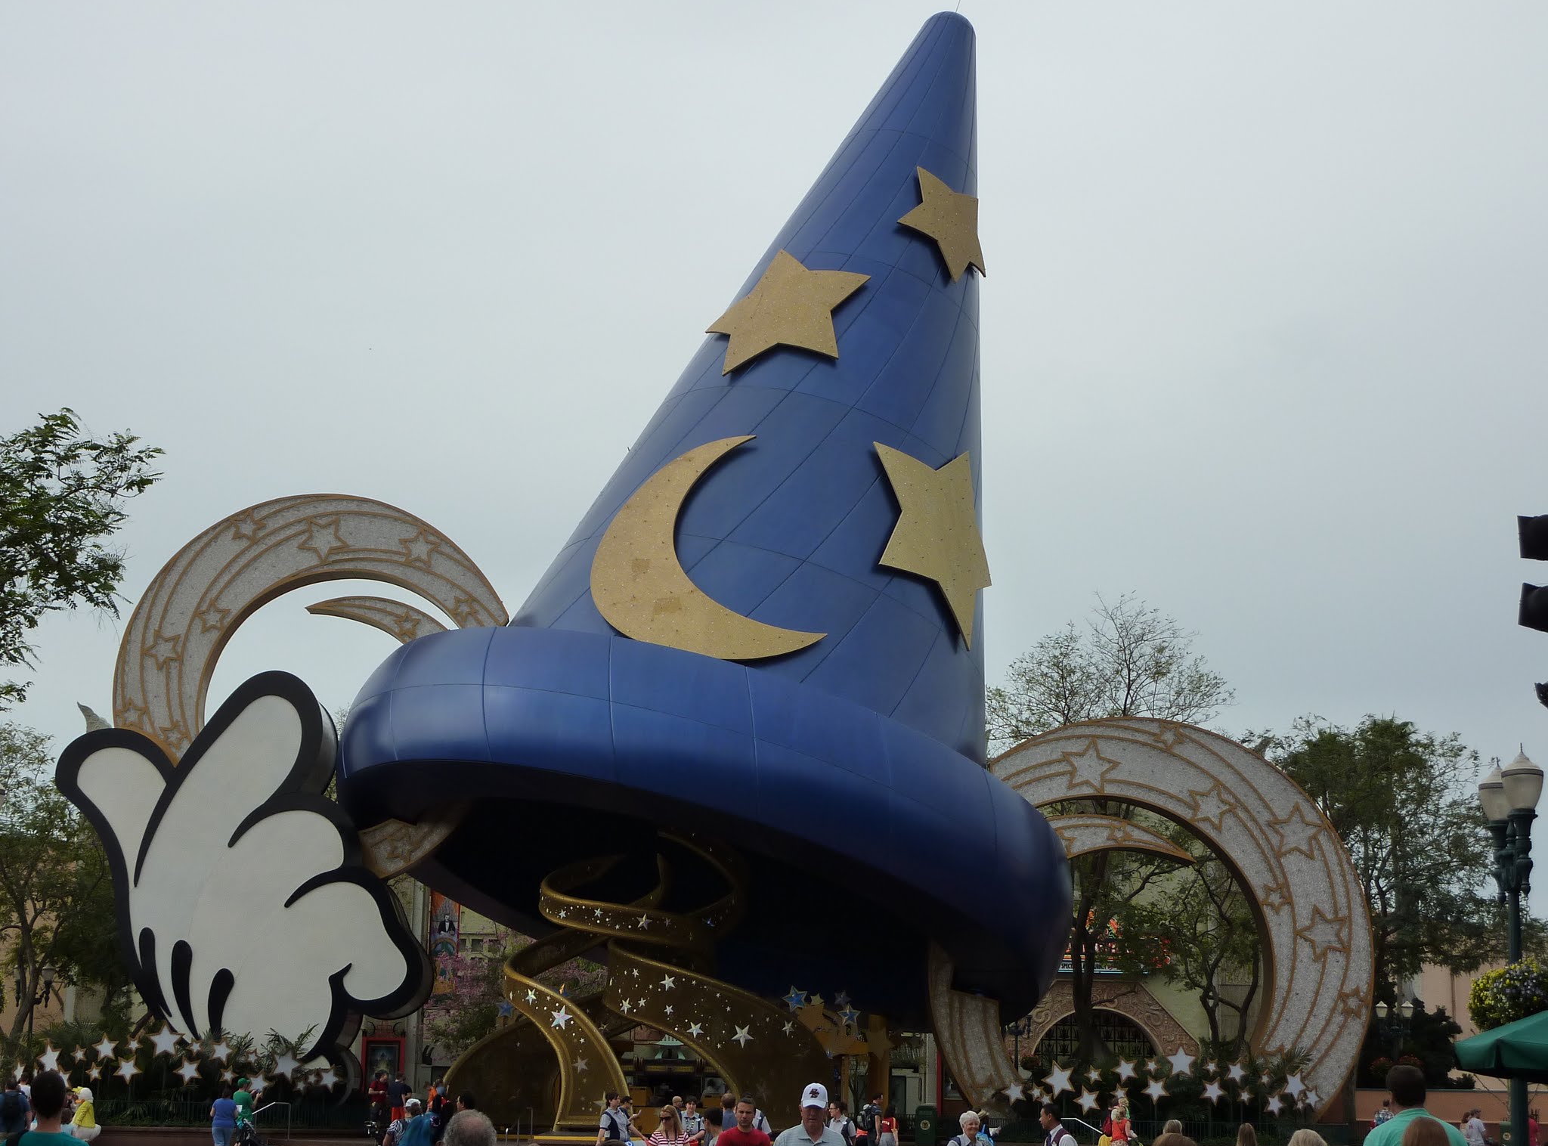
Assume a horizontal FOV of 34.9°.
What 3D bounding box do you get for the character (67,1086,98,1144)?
[{"bbox_3d":[-12.518,10.049,44.325,0.720,1.560,0.700,3,-12,-9],"label":"character"}]

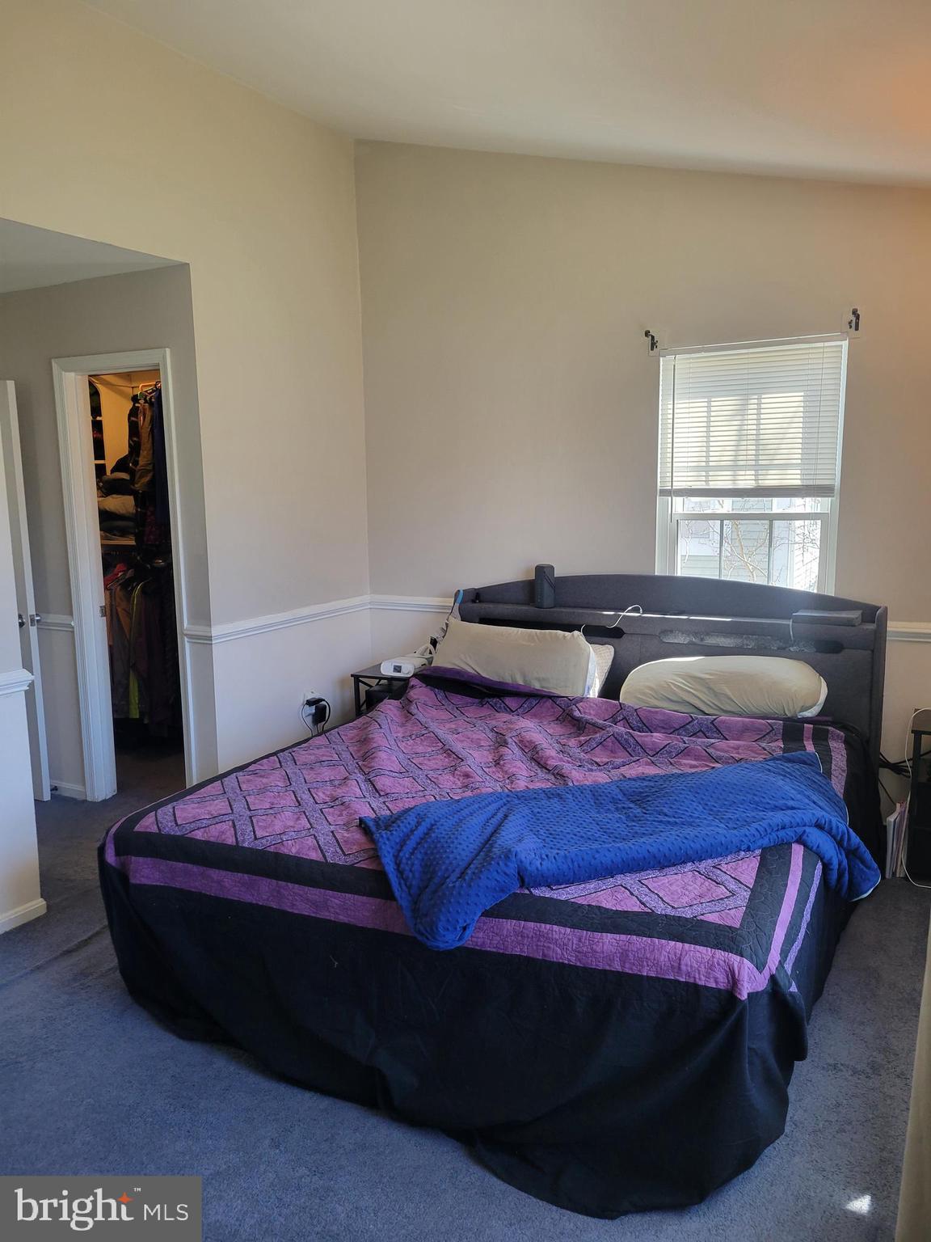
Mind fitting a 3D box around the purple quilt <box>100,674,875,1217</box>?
[{"bbox_3d":[0.287,0.756,3.283,1.950,0.650,2.200,4,10,27],"label":"purple quilt"}]

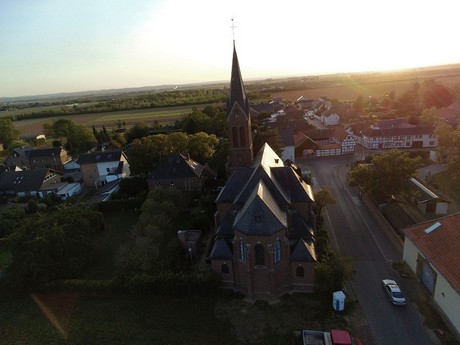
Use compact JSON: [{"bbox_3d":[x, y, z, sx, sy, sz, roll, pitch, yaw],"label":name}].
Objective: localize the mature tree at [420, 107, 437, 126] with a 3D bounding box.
[{"bbox_3d":[106.334,-29.002,157.819,8.000,12.460,8.000,-4,17,0],"label":"mature tree"}]

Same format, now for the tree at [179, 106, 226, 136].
[{"bbox_3d":[-14.256,-26.727,161.032,24.000,16.000,19.000,-4,17,0],"label":"tree"}]

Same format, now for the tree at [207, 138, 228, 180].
[{"bbox_3d":[-3.534,-5.275,104.015,9.000,13.810,9.000,-4,17,0],"label":"tree"}]

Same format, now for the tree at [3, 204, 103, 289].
[{"bbox_3d":[-27.069,11.939,46.262,13.800,12.300,13.800,-4,17,0],"label":"tree"}]

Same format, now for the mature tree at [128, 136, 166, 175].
[{"bbox_3d":[-27.819,-5.417,98.984,12.400,14.300,12.400,-4,17,0],"label":"mature tree"}]

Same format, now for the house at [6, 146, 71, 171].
[{"bbox_3d":[-77.035,-5.529,118.146,20.500,9.400,9.500,-3,17,2],"label":"house"}]

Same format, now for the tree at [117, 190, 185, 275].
[{"bbox_3d":[-12.166,9.982,46.173,10.600,14.200,10.600,-4,17,0],"label":"tree"}]

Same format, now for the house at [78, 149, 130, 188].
[{"bbox_3d":[-45.631,-1.414,106.900,14.800,10.600,10.800,-4,17,0],"label":"house"}]

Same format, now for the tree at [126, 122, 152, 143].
[{"bbox_3d":[-52.741,-22.185,171.929,12.500,13.220,12.000,-4,17,0],"label":"tree"}]

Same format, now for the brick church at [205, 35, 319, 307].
[{"bbox_3d":[5.323,-3.448,47.460,15.400,36.300,26.600,-1,18,10],"label":"brick church"}]

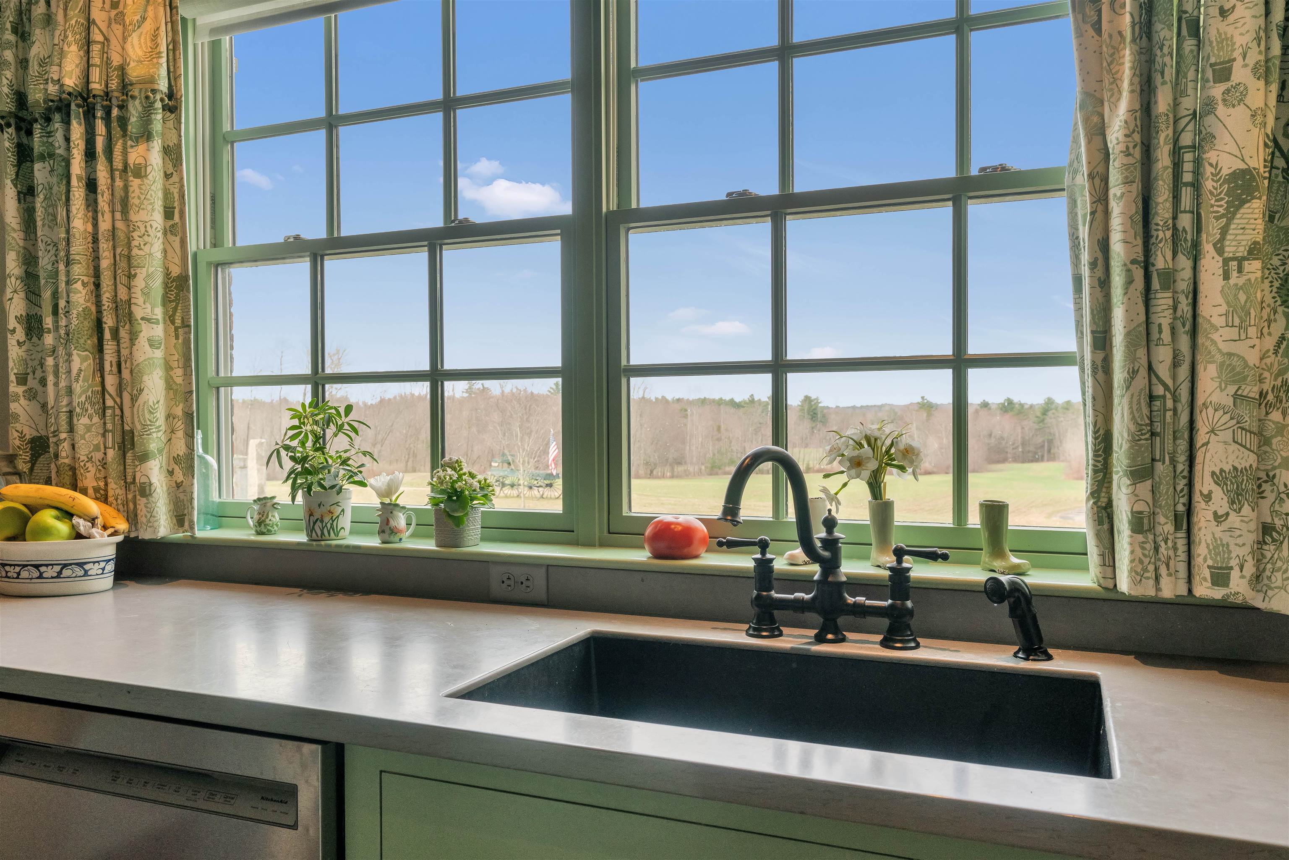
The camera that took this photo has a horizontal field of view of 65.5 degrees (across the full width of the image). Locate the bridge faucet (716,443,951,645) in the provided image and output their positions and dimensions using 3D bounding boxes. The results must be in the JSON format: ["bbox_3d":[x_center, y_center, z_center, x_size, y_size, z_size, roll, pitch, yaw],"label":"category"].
[{"bbox_3d":[0.232,0.170,1.406,0.354,0.295,0.280,0,1,23],"label":"bridge faucet"}]

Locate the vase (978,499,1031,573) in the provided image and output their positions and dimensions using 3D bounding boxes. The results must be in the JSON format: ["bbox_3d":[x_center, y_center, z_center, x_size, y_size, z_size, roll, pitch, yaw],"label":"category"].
[{"bbox_3d":[0.548,0.162,1.523,0.077,0.107,0.044,0,1,42],"label":"vase"}]

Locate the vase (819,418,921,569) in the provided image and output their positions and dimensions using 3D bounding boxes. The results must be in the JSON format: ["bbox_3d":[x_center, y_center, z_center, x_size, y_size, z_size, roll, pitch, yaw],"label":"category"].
[{"bbox_3d":[0.363,0.101,1.601,0.155,0.229,0.135,0,1,43],"label":"vase"}]

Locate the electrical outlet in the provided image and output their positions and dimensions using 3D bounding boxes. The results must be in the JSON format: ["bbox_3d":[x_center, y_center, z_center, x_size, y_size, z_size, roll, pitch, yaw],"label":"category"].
[{"bbox_3d":[-0.224,0.272,1.784,0.117,0.071,0.008,0,1,23],"label":"electrical outlet"}]

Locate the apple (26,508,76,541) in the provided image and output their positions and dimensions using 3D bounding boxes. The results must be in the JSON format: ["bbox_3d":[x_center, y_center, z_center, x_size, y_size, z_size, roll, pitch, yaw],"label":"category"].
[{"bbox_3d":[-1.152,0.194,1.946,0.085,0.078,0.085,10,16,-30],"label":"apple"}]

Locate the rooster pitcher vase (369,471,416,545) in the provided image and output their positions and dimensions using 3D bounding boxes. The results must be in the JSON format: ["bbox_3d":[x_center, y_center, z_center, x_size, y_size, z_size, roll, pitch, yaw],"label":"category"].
[{"bbox_3d":[-0.479,0.147,1.909,0.086,0.134,0.062,-1,1,-9],"label":"rooster pitcher vase"}]

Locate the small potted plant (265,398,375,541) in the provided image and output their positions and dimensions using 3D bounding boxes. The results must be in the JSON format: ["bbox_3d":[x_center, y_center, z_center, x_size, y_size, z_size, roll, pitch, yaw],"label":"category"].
[{"bbox_3d":[-0.650,0.077,2.014,0.195,0.278,0.180,0,1,23],"label":"small potted plant"}]

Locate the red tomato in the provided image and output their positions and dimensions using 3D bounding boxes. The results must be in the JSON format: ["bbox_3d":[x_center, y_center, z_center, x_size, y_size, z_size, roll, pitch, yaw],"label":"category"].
[{"bbox_3d":[0.055,0.180,1.691,0.108,0.072,0.108,0,1,0],"label":"red tomato"}]

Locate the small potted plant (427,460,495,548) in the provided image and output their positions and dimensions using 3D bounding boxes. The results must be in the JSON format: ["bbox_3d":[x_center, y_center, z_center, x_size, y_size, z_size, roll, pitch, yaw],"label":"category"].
[{"bbox_3d":[-0.346,0.134,1.885,0.122,0.166,0.113,0,1,0],"label":"small potted plant"}]

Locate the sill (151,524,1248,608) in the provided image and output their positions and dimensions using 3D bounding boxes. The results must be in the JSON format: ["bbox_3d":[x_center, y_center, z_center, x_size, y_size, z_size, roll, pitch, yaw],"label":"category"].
[{"bbox_3d":[-0.114,0.227,1.797,2.100,0.022,0.137,0,1,23],"label":"sill"}]

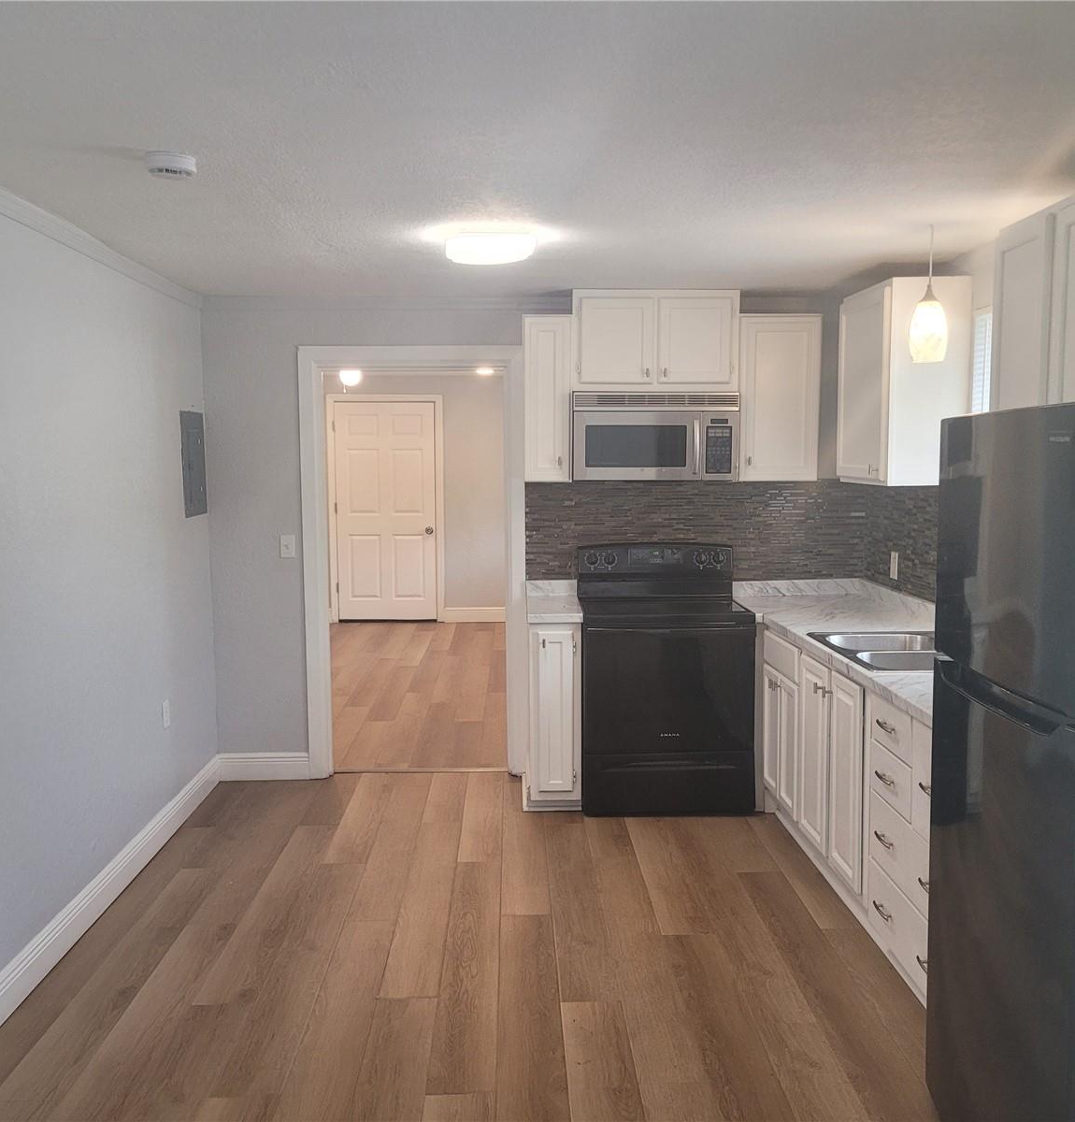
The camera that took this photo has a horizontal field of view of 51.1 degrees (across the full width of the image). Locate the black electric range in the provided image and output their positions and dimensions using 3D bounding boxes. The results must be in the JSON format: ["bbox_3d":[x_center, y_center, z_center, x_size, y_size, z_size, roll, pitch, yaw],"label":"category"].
[{"bbox_3d":[0.576,0.519,5.249,0.758,1.168,0.655,-1,5,-1],"label":"black electric range"}]

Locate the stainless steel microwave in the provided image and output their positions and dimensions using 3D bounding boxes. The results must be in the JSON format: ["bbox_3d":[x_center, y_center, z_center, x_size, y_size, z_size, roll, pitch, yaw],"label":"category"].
[{"bbox_3d":[0.540,-0.577,5.298,0.760,0.393,0.387,-1,5,-1],"label":"stainless steel microwave"}]

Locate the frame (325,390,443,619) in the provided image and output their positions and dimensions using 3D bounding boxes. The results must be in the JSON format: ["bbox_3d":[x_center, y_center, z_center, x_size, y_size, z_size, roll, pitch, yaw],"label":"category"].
[{"bbox_3d":[-1.401,-0.482,10.448,1.071,2.107,0.120,-1,5,-1],"label":"frame"}]

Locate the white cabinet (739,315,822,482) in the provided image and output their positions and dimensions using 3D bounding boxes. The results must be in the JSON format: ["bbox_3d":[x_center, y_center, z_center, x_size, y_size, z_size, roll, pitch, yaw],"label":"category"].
[{"bbox_3d":[1.110,-0.760,5.324,0.376,0.755,0.332,-1,5,-1],"label":"white cabinet"}]

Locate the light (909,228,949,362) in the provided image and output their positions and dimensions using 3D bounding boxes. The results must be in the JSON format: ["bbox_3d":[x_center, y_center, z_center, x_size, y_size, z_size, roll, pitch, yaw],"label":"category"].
[{"bbox_3d":[1.328,-0.906,3.804,0.133,0.465,0.133,-1,5,-1],"label":"light"}]

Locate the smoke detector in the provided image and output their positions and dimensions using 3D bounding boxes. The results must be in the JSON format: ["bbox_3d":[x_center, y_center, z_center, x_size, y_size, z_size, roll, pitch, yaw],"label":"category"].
[{"bbox_3d":[-0.940,-1.009,2.877,0.132,0.050,0.132,-1,5,-1],"label":"smoke detector"}]

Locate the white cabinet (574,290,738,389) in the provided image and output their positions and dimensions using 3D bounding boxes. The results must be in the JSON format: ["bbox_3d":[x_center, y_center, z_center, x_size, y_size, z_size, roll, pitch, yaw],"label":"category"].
[{"bbox_3d":[0.544,-1.026,5.303,0.756,0.452,0.325,-1,5,-1],"label":"white cabinet"}]

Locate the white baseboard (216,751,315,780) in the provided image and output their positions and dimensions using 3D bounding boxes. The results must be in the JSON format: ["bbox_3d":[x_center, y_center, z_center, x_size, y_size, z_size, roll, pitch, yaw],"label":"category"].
[{"bbox_3d":[-1.365,1.033,5.606,0.455,0.130,0.017,-1,5,-1],"label":"white baseboard"}]

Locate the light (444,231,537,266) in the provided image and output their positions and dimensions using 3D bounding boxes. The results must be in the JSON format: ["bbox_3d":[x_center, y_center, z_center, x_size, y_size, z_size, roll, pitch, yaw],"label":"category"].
[{"bbox_3d":[-0.166,-1.120,4.044,0.337,0.066,0.337,-1,5,-1],"label":"light"}]

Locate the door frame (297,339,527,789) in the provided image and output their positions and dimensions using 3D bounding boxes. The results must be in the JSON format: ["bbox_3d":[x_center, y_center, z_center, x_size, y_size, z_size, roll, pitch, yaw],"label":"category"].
[{"bbox_3d":[-0.604,0.019,5.594,1.084,2.137,0.170,-1,5,-1],"label":"door frame"}]

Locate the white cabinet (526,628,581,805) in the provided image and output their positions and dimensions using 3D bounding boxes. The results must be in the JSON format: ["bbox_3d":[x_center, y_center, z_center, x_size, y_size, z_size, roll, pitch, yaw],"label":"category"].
[{"bbox_3d":[0.074,0.678,5.324,0.228,0.845,0.580,-1,5,-1],"label":"white cabinet"}]

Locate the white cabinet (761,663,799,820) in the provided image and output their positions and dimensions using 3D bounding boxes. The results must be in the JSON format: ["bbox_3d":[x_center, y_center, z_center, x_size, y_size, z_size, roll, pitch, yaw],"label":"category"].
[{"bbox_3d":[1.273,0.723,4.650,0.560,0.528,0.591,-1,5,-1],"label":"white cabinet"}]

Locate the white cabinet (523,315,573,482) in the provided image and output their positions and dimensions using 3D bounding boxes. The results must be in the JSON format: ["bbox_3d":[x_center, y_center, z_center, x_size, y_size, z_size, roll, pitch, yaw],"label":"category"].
[{"bbox_3d":[0.048,-0.758,5.317,0.223,0.757,0.325,-1,5,-1],"label":"white cabinet"}]

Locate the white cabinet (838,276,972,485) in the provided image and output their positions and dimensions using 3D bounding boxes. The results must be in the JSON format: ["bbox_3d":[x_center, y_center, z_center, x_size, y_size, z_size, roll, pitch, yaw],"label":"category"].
[{"bbox_3d":[1.474,-0.708,4.582,0.318,0.781,0.618,-1,5,-1],"label":"white cabinet"}]

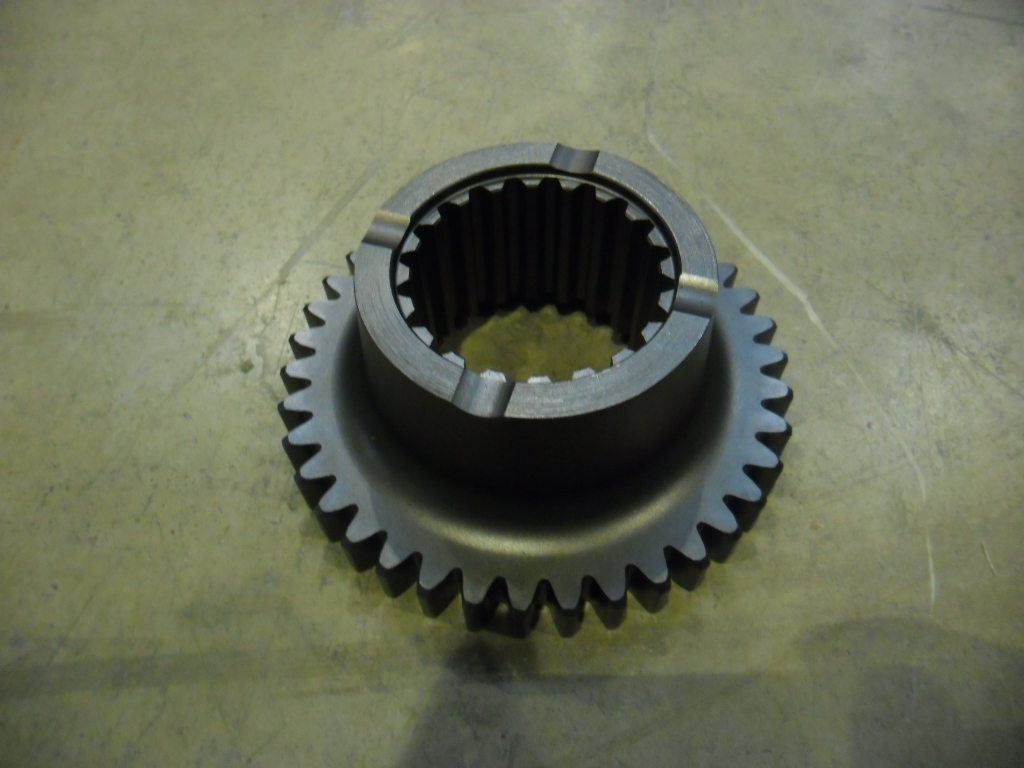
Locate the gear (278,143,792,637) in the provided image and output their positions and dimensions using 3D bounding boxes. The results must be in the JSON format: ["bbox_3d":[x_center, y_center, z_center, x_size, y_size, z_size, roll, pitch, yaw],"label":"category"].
[{"bbox_3d":[0.007,-0.012,0.227,0.151,0.066,0.151,12,58,9],"label":"gear"}]

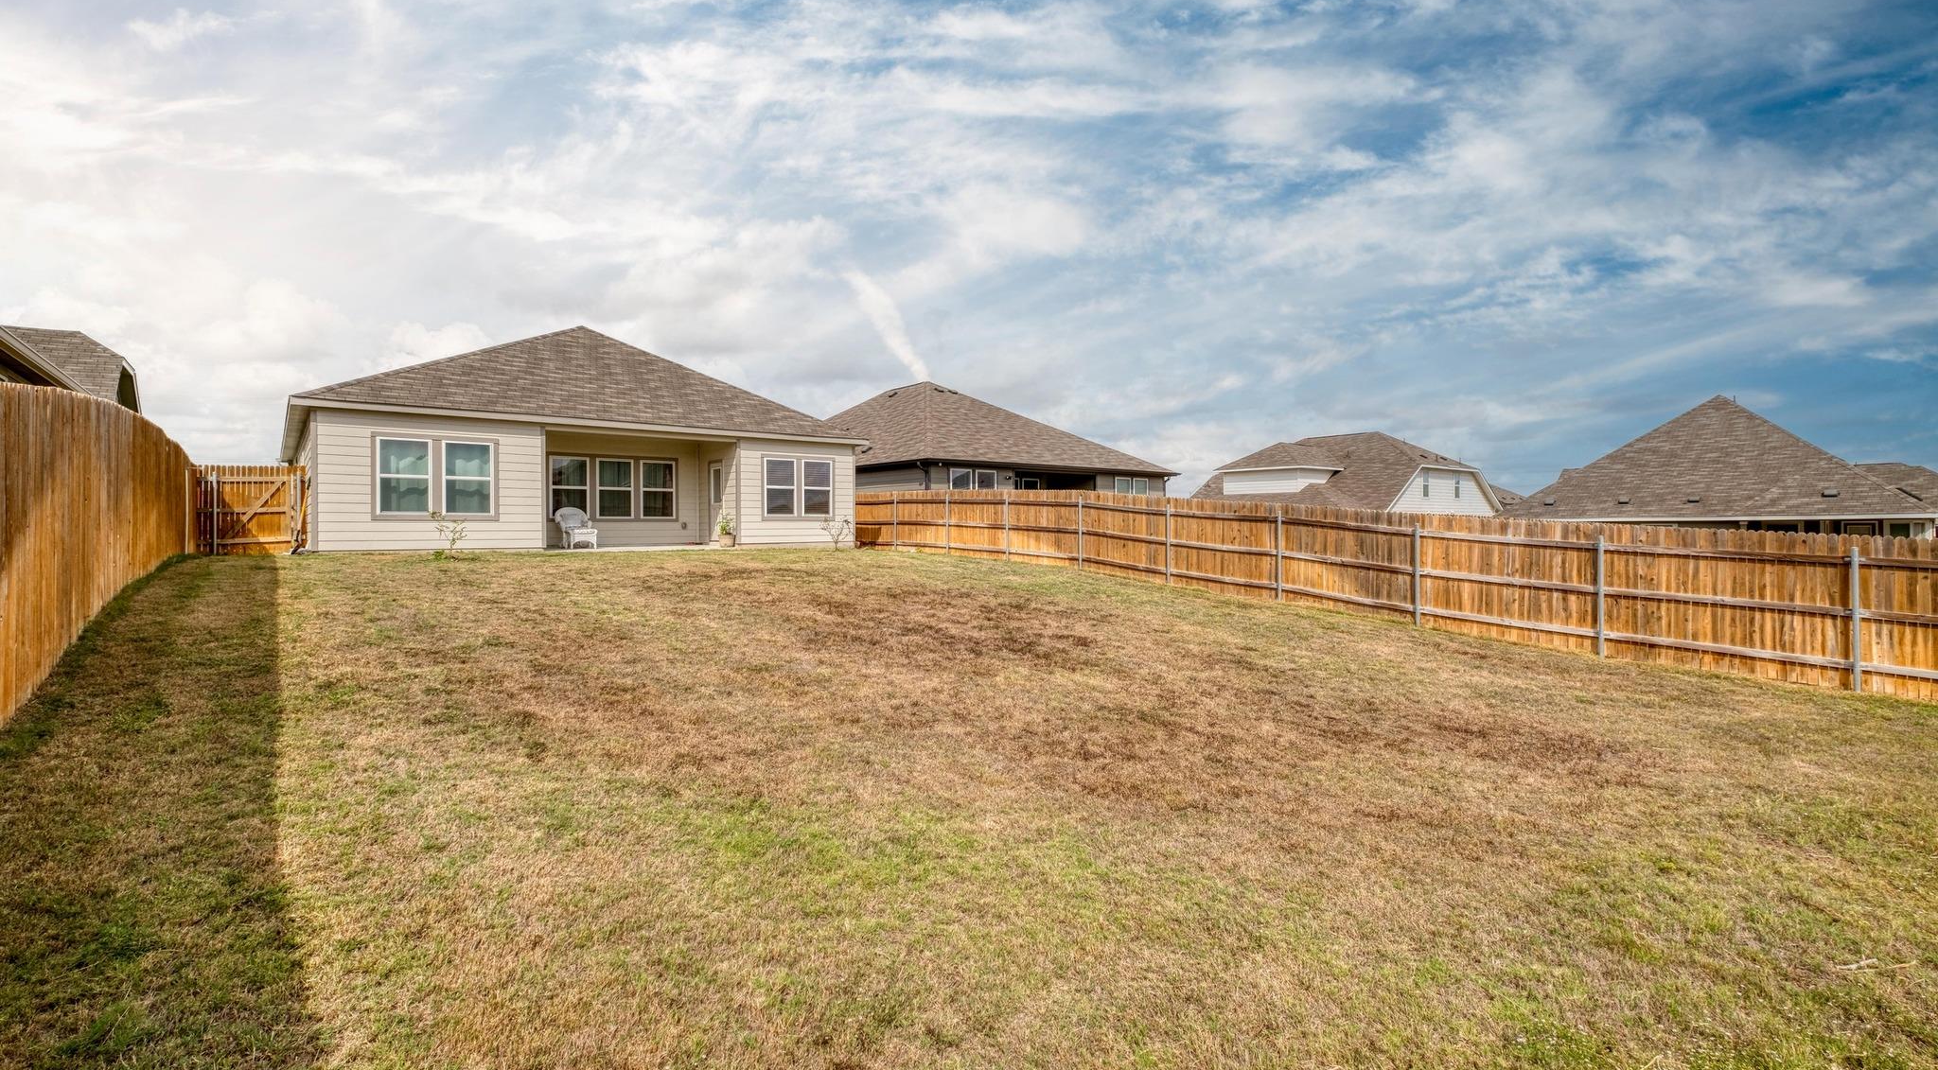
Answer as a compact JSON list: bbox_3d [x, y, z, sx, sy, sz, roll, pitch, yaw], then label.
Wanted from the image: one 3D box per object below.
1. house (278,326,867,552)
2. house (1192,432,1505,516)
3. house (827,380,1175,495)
[{"bbox_3d":[-13.370,-2.855,25.780,12.800,6.360,17.300,-1,1,-40],"label":"house"},{"bbox_3d":[24.500,-2.660,54.200,17.500,7.900,14.800,-1,1,-37],"label":"house"},{"bbox_3d":[-2.350,-3.170,37.100,13.700,7.150,19.300,-1,1,-40],"label":"house"}]

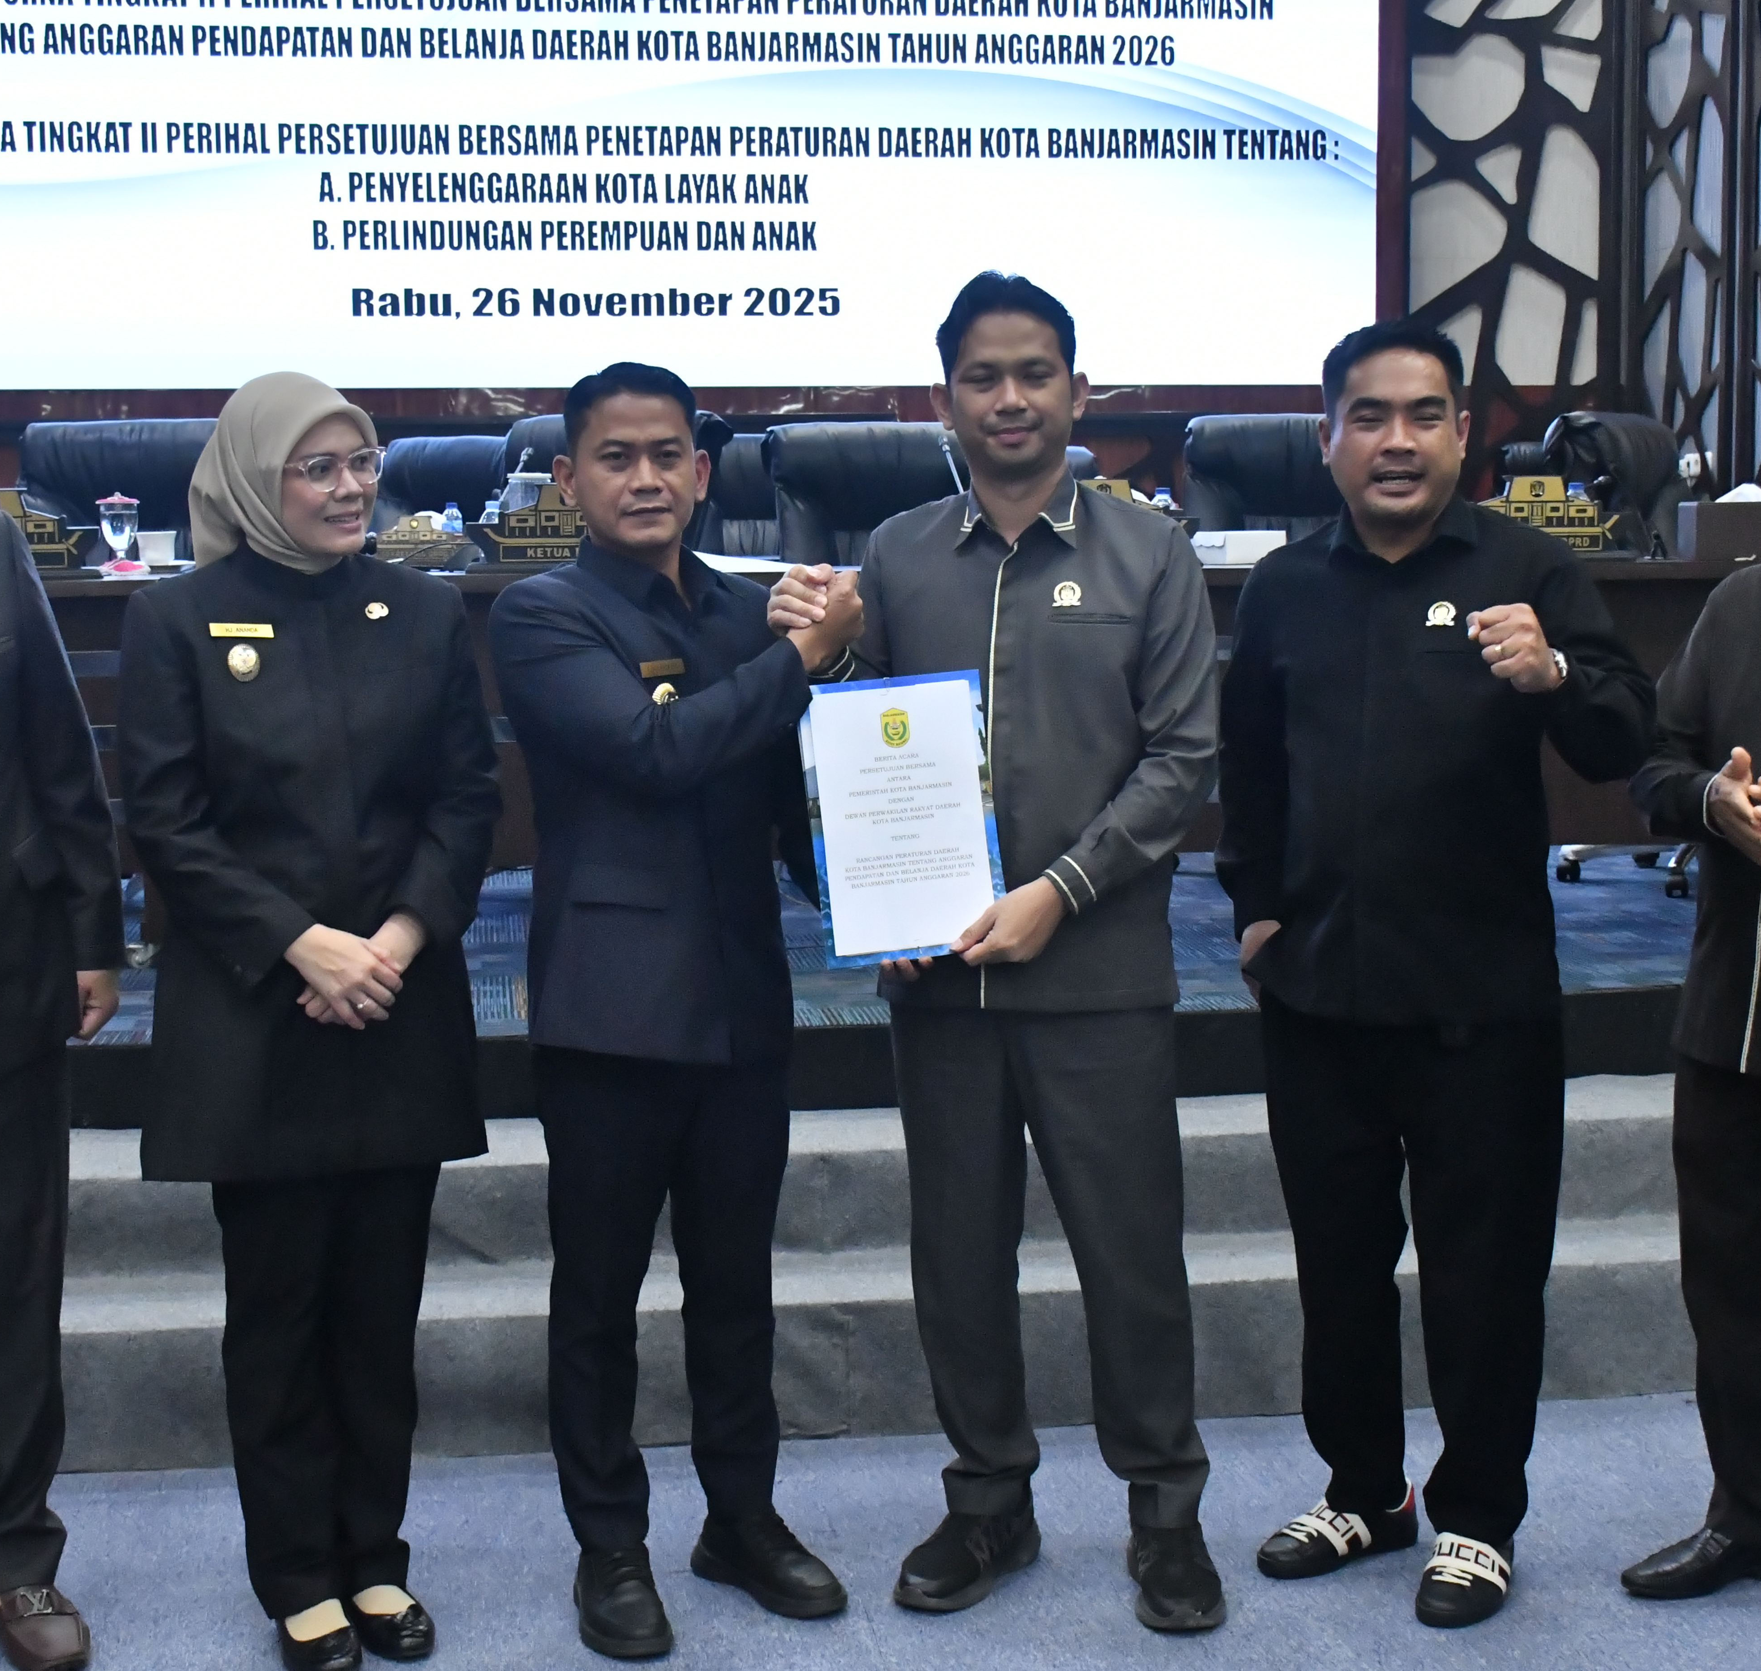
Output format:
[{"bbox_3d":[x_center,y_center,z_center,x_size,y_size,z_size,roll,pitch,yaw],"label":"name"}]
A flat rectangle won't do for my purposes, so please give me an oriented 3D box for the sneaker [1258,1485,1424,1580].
[{"bbox_3d":[0.630,0.950,3.839,0.280,0.100,0.105,-4,7,-35],"label":"sneaker"}]

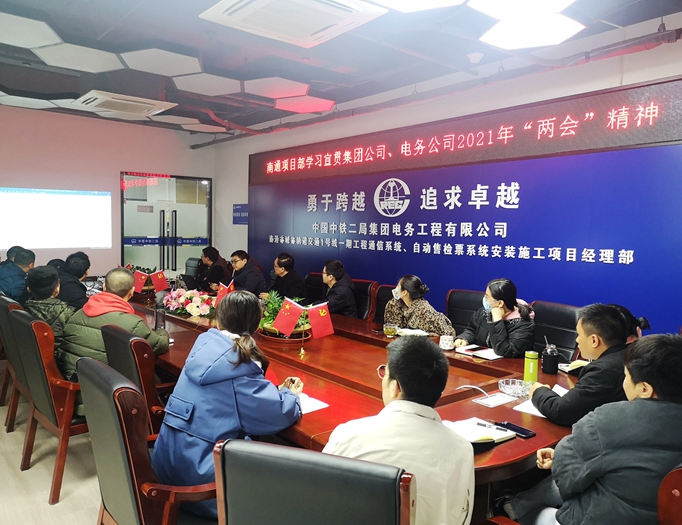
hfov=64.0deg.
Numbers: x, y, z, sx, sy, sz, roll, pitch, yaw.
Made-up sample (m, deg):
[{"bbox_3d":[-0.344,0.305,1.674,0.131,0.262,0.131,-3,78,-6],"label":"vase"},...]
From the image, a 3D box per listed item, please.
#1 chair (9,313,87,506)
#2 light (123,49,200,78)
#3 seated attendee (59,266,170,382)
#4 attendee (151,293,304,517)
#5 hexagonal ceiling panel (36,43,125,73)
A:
[{"bbox_3d":[-1.631,0.804,3.377,0.640,1.060,0.610,-2,5,-41],"label":"chair"},{"bbox_3d":[-1.491,-1.704,4.600,0.730,0.060,0.690,-2,5,-41],"label":"light"},{"bbox_3d":[-1.438,0.687,3.468,0.620,1.290,0.800,3,4,30],"label":"seated attendee"},{"bbox_3d":[-0.528,0.775,2.382,0.560,1.280,0.880,4,5,41],"label":"attendee"},{"bbox_3d":[-2.366,-1.877,4.970,0.800,0.060,0.710,-2,5,-40],"label":"hexagonal ceiling panel"}]

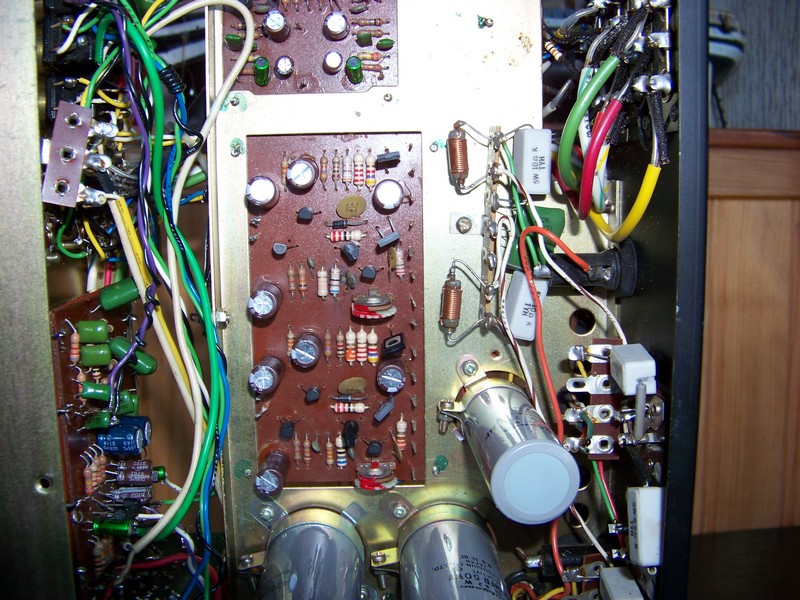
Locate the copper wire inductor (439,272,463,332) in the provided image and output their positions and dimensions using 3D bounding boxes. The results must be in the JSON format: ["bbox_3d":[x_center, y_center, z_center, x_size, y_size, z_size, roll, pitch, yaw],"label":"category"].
[{"bbox_3d":[0.018,0.001,0.290,0.007,0.020,0.007,4,5,-2],"label":"copper wire inductor"}]

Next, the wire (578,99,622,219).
[{"bbox_3d":[0.061,-0.043,0.255,0.013,0.037,0.013,-1,7,-3],"label":"wire"}]

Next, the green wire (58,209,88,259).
[{"bbox_3d":[-0.107,-0.022,0.272,0.011,0.017,0.007,-1,7,-3],"label":"green wire"}]

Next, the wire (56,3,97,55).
[{"bbox_3d":[-0.102,-0.086,0.264,0.004,0.019,0.005,31,-12,-6],"label":"wire"}]

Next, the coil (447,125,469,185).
[{"bbox_3d":[0.020,-0.049,0.283,0.007,0.021,0.007,-4,7,1],"label":"coil"}]

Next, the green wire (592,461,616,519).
[{"bbox_3d":[0.065,0.061,0.266,0.003,0.020,0.003,-14,-24,-1],"label":"green wire"}]

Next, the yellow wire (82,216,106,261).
[{"bbox_3d":[-0.101,-0.021,0.274,0.004,0.018,0.005,-28,-13,1],"label":"yellow wire"}]

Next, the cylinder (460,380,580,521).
[{"bbox_3d":[0.037,0.047,0.272,0.026,0.026,0.067,-1,10,-3],"label":"cylinder"}]

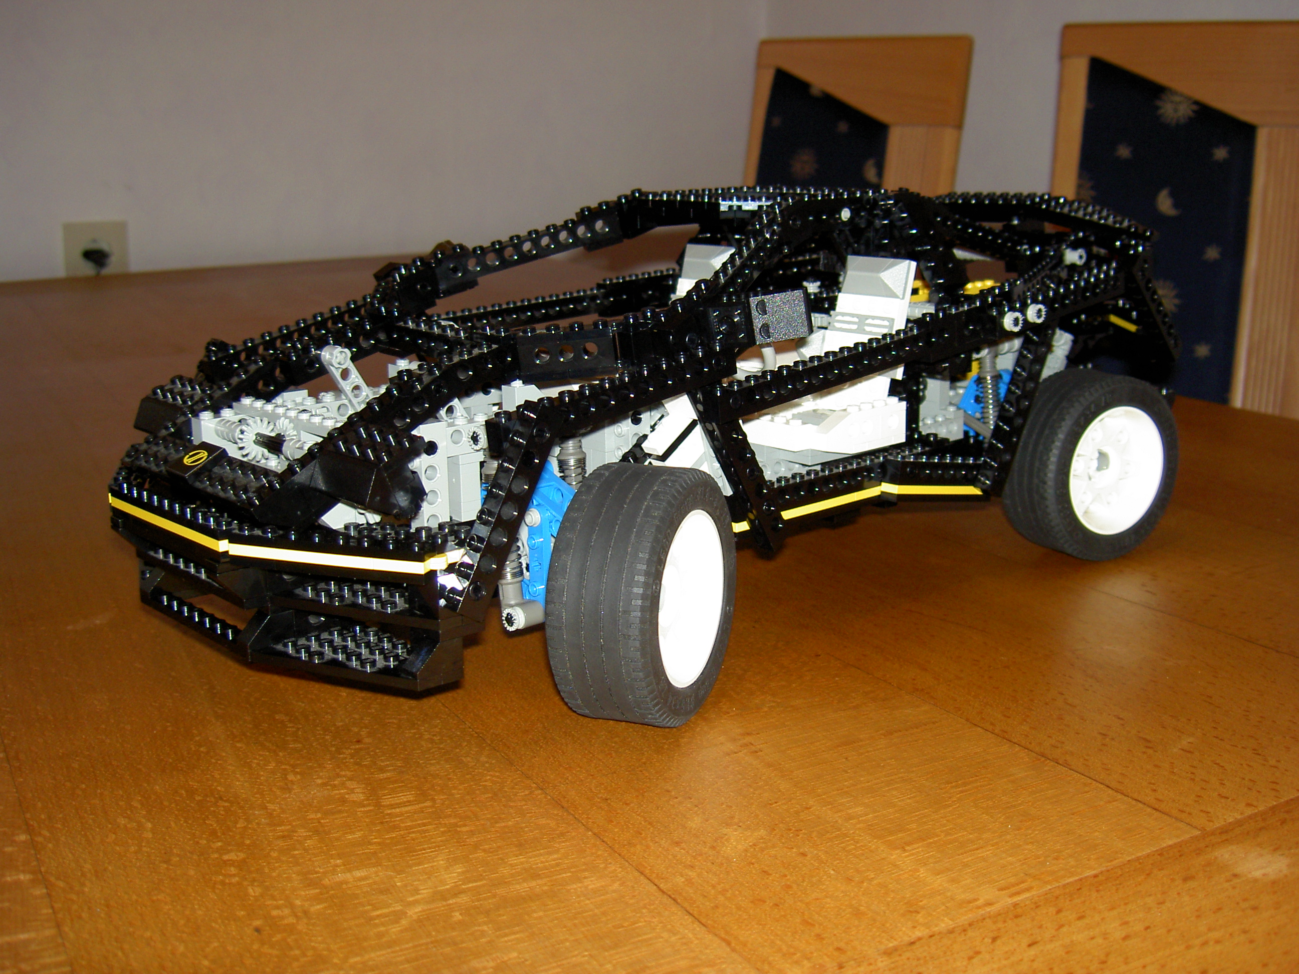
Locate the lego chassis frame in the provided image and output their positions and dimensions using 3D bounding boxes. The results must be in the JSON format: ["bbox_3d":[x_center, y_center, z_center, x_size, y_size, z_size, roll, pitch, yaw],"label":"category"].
[{"bbox_3d":[0.018,-0.050,0.596,0.456,0.141,0.214,-12,17,-41],"label":"lego chassis frame"}]

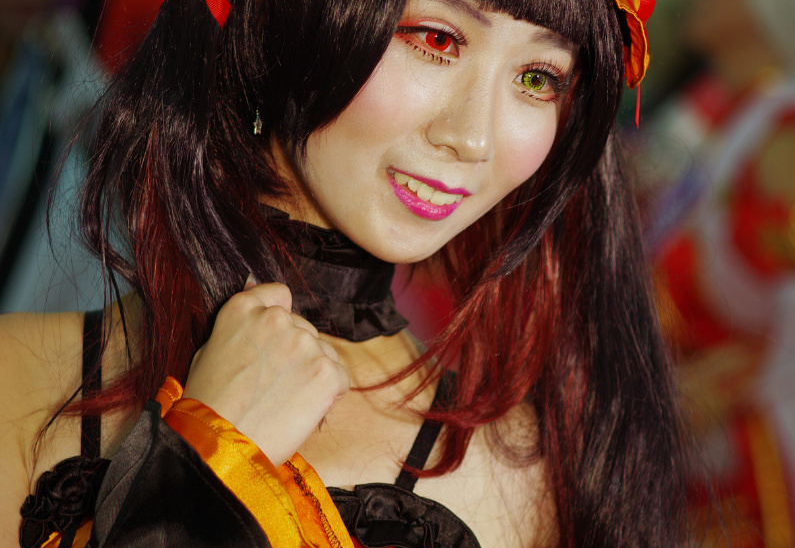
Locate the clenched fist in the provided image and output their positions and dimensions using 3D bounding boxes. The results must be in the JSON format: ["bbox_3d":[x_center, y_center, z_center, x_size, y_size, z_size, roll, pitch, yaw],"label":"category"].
[{"bbox_3d":[-0.060,0.049,1.715,0.076,0.083,0.068,31,6,-16],"label":"clenched fist"}]

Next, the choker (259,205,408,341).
[{"bbox_3d":[-0.048,-0.005,1.805,0.115,0.057,0.115,5,14,-27],"label":"choker"}]

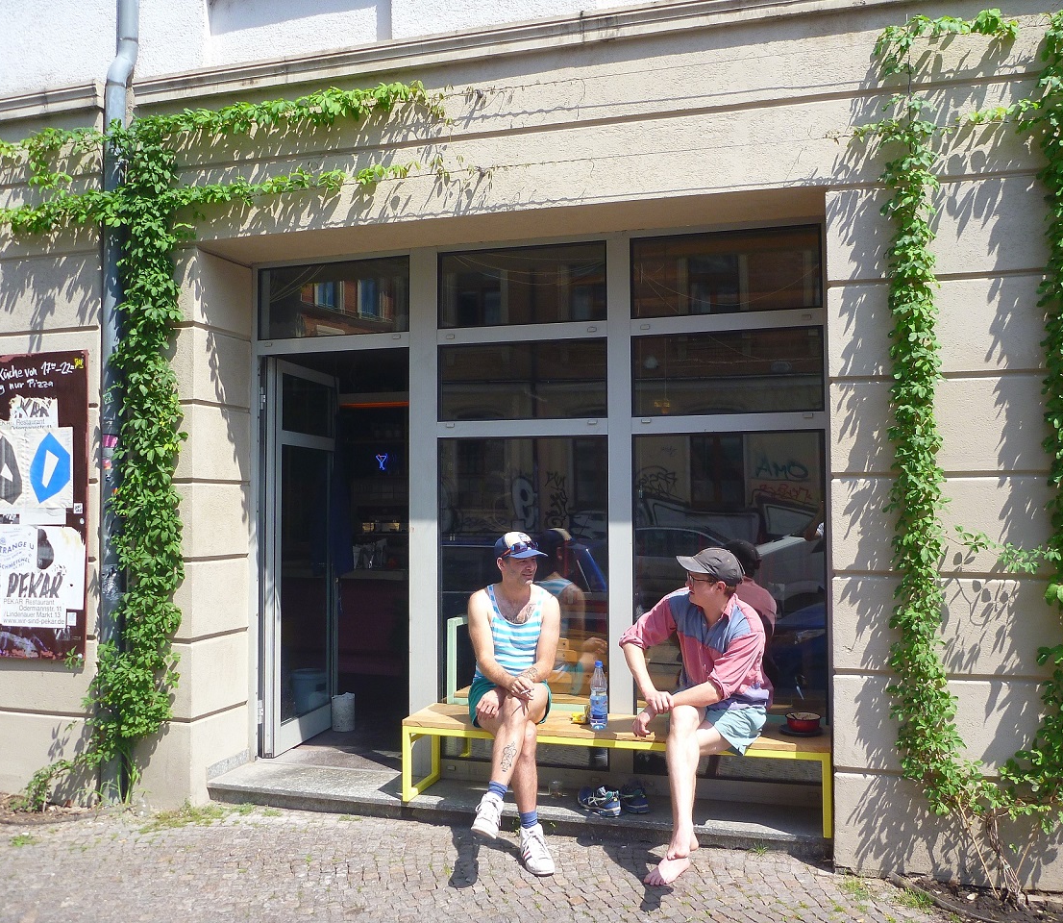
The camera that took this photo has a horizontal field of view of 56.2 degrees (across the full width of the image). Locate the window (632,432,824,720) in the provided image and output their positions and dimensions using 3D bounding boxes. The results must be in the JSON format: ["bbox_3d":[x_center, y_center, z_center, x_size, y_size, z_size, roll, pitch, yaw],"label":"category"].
[{"bbox_3d":[0.928,0.596,4.677,0.900,1.450,0.060,-1,-2,16],"label":"window"}]

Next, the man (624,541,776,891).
[{"bbox_3d":[0.699,1.006,4.144,0.760,1.290,0.520,2,-3,-42],"label":"man"}]

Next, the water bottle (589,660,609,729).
[{"bbox_3d":[0.306,1.063,4.543,0.081,0.307,0.081,-1,-2,16],"label":"water bottle"}]

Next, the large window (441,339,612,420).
[{"bbox_3d":[-0.045,-0.403,4.995,0.890,0.410,0.060,-1,-2,16],"label":"large window"}]

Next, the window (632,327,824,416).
[{"bbox_3d":[0.924,-0.423,4.748,0.902,0.398,0.060,-1,-2,16],"label":"window"}]

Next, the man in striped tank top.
[{"bbox_3d":[-0.085,0.989,4.370,0.450,1.350,0.800,0,-2,0],"label":"man in striped tank top"}]

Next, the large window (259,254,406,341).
[{"bbox_3d":[-1.070,-0.873,5.346,0.897,0.394,0.060,-1,-2,16],"label":"large window"}]

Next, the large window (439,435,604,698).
[{"bbox_3d":[-0.047,0.654,4.995,0.893,1.562,0.060,-1,-2,16],"label":"large window"}]

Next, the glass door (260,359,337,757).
[{"bbox_3d":[-1.310,0.522,5.728,0.070,2.130,0.800,-1,-2,14],"label":"glass door"}]

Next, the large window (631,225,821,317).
[{"bbox_3d":[0.922,-0.894,4.736,0.900,0.410,0.060,-1,-2,16],"label":"large window"}]

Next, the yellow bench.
[{"bbox_3d":[0.380,1.409,4.633,1.941,0.379,0.402,-1,-2,16],"label":"yellow bench"}]

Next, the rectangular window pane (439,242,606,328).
[{"bbox_3d":[-0.055,-0.889,5.050,0.893,0.394,0.060,-1,-2,16],"label":"rectangular window pane"}]

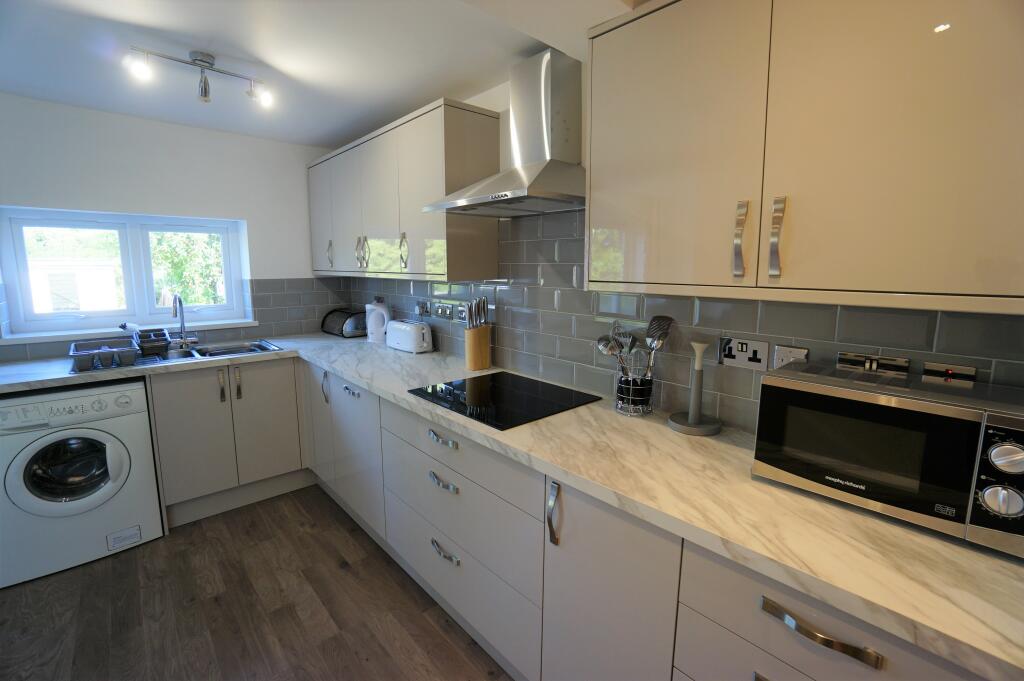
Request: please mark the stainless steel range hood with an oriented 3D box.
[{"bbox_3d":[-0.015,-0.821,1.701,0.443,0.580,0.600,-8,13,-43],"label":"stainless steel range hood"}]

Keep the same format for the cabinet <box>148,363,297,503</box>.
[{"bbox_3d":[-1.780,0.463,2.643,0.672,0.716,0.568,-8,13,-43],"label":"cabinet"}]

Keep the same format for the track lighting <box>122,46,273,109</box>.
[{"bbox_3d":[-1.260,-1.068,1.732,0.490,0.192,0.100,-8,13,-43],"label":"track lighting"}]

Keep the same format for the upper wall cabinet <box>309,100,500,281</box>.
[{"bbox_3d":[-0.771,-0.778,2.605,0.320,0.783,1.718,-8,13,-43],"label":"upper wall cabinet"}]

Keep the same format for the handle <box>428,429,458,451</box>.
[{"bbox_3d":[-0.242,0.354,1.517,0.030,0.024,0.170,-8,13,-43],"label":"handle"}]

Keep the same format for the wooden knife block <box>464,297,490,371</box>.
[{"bbox_3d":[-0.174,-0.035,2.190,0.115,0.370,0.085,-8,13,-43],"label":"wooden knife block"}]

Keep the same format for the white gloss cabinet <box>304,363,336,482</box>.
[{"bbox_3d":[-0.908,0.465,2.685,0.567,0.716,0.350,-8,13,-43],"label":"white gloss cabinet"}]

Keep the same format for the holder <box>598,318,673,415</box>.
[{"bbox_3d":[0.449,0.086,1.542,0.160,0.357,0.215,-8,13,-43],"label":"holder"}]

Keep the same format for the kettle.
[{"bbox_3d":[-0.922,-0.136,2.921,0.185,0.305,0.140,-3,10,-20],"label":"kettle"}]

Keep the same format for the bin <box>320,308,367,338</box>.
[{"bbox_3d":[-1.272,-0.137,3.291,0.225,0.187,0.370,-8,13,-43],"label":"bin"}]

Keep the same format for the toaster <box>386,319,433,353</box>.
[{"bbox_3d":[-0.659,-0.036,2.717,0.300,0.190,0.155,9,12,41],"label":"toaster"}]

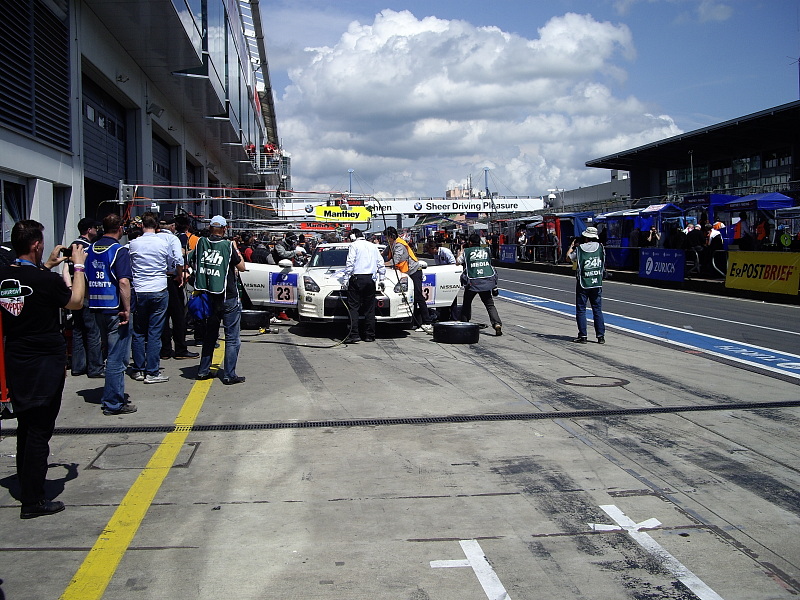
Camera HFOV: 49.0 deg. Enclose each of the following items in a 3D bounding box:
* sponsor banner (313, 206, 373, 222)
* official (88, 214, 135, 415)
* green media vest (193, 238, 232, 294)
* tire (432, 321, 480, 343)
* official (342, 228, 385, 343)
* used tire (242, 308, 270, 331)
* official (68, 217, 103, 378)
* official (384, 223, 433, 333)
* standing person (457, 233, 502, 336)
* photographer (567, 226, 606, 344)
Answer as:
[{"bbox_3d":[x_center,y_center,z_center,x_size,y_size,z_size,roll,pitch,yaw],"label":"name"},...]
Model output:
[{"bbox_3d":[-1.603,-2.451,25.000,1.580,0.420,0.060,-1,4,-8],"label":"sponsor banner"},{"bbox_3d":[-2.677,0.115,8.150,0.470,1.800,0.360,1,4,22],"label":"official"},{"bbox_3d":[-2.071,-0.396,9.750,0.430,0.650,0.310,1,4,14],"label":"green media vest"},{"bbox_3d":[0.862,0.484,13.400,0.700,0.290,0.700,0,4,0],"label":"tire"},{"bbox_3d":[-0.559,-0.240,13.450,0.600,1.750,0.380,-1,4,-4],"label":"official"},{"bbox_3d":[-2.638,0.356,15.600,0.700,0.300,0.700,-1,4,-7],"label":"used tire"},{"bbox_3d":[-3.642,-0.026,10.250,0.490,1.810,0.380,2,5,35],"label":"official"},{"bbox_3d":[0.144,-0.327,14.850,0.750,1.720,0.550,1,4,15],"label":"official"},{"bbox_3d":[1.285,-0.271,14.200,0.680,1.680,0.600,-1,4,-12],"label":"standing person"},{"bbox_3d":[2.821,-0.239,13.250,0.540,1.720,0.450,-2,4,-18],"label":"photographer"}]

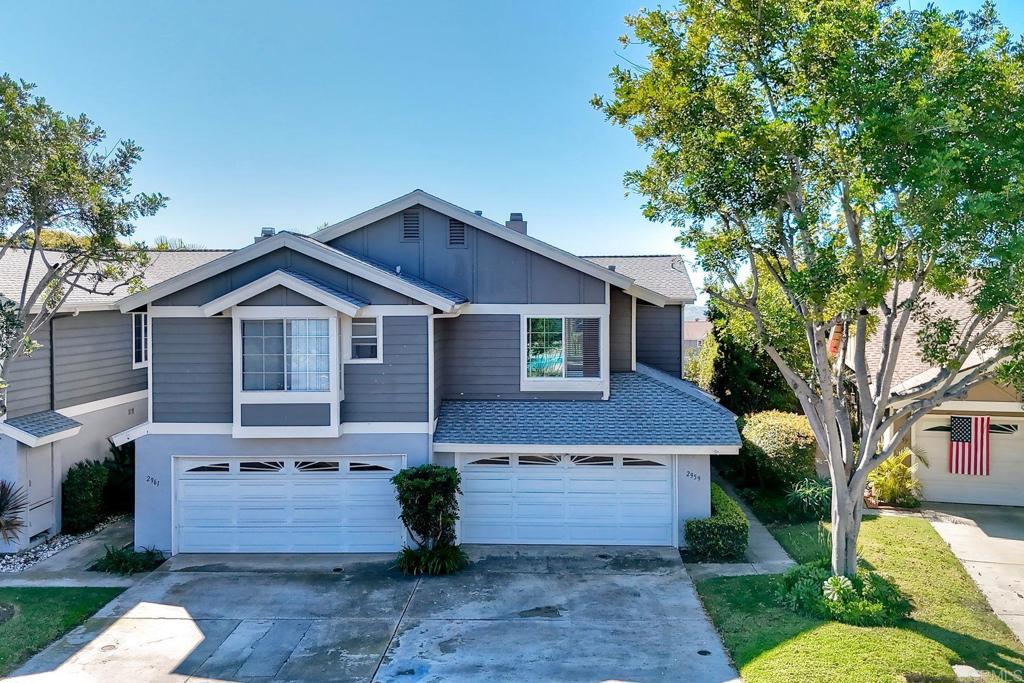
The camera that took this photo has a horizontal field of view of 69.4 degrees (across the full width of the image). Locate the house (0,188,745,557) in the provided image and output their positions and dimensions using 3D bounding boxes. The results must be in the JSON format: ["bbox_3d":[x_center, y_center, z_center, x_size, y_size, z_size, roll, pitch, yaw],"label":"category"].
[{"bbox_3d":[-2.850,0.200,20.900,15.600,8.100,10.500,0,3,0],"label":"house"}]

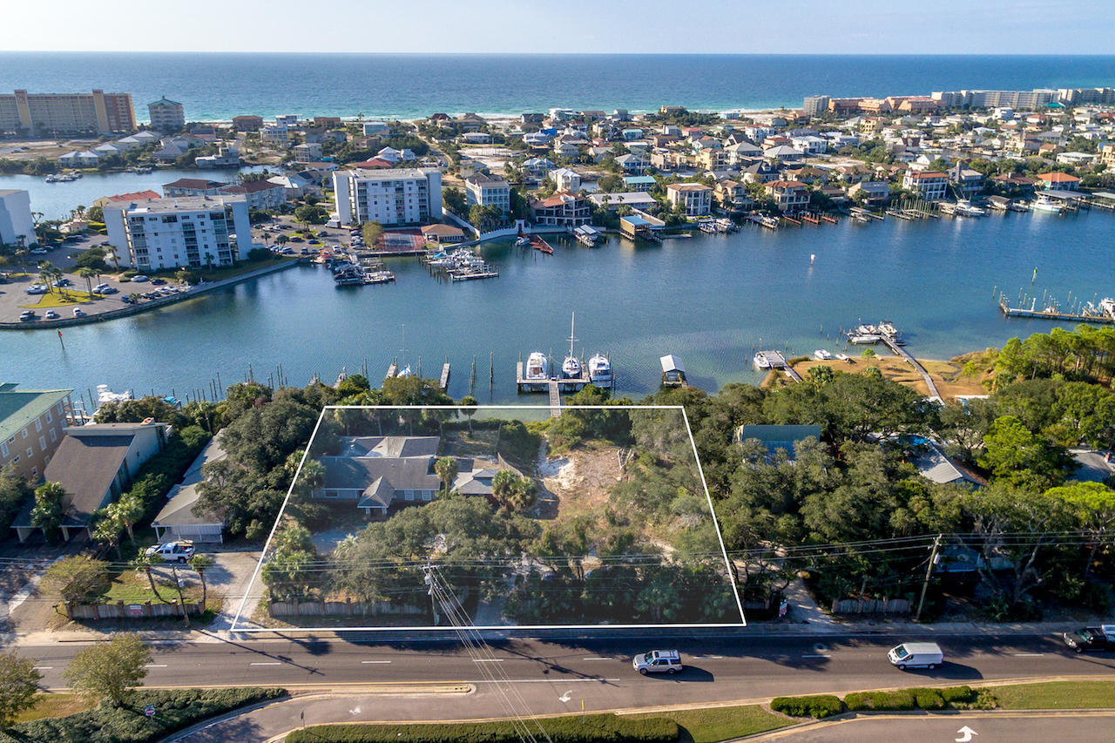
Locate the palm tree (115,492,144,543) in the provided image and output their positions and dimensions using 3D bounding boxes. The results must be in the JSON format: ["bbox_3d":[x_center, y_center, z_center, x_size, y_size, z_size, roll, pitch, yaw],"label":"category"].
[{"bbox_3d":[-57.120,20.160,82.820,3.700,8.300,3.600,0,26,-1],"label":"palm tree"}]

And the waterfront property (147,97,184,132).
[{"bbox_3d":[-330.600,-217.020,523.400,22.500,26.000,15.500,-4,27,-8],"label":"waterfront property"}]

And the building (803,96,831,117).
[{"bbox_3d":[288.067,-296.275,690.630,20.000,21.000,18.000,-6,28,-12],"label":"building"}]

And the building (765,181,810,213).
[{"bbox_3d":[105.450,-80.690,282.910,14.200,12.000,13.300,-5,27,-11],"label":"building"}]

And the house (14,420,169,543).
[{"bbox_3d":[-69.257,15.707,92.941,12.000,7.200,20.000,0,27,-1],"label":"house"}]

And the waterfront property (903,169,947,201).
[{"bbox_3d":[182.332,-91.989,306.186,16.000,11.000,11.000,-8,29,-16],"label":"waterfront property"}]

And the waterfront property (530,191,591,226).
[{"bbox_3d":[1.744,-67.795,257.113,24.000,11.000,14.000,2,27,3],"label":"waterfront property"}]

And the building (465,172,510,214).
[{"bbox_3d":[-29.550,-76.710,270.600,14.500,15.000,19.500,-8,27,-15],"label":"building"}]

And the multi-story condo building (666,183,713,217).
[{"bbox_3d":[58.690,-76.840,275.240,15.700,12.000,11.500,-7,27,-14],"label":"multi-story condo building"}]

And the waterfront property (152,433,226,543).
[{"bbox_3d":[-51.030,16.100,94.810,10.400,4.500,24.500,-1,26,-3],"label":"waterfront property"}]

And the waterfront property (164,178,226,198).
[{"bbox_3d":[-167.801,-83.462,287.829,26.000,10.500,14.000,9,29,16],"label":"waterfront property"}]

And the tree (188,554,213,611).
[{"bbox_3d":[-41.530,25.010,72.790,2.900,8.400,2.800,0,26,-1],"label":"tree"}]

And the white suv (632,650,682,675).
[{"bbox_3d":[10.930,31.550,67.480,5.150,1.930,2.000,0,26,-1],"label":"white suv"}]

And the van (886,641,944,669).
[{"bbox_3d":[39.387,31.426,68.446,5.500,2.100,2.050,0,27,-1],"label":"van"}]

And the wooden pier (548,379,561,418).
[{"bbox_3d":[-0.572,6.053,125.877,1.900,0.900,14.500,-1,27,-2],"label":"wooden pier"}]

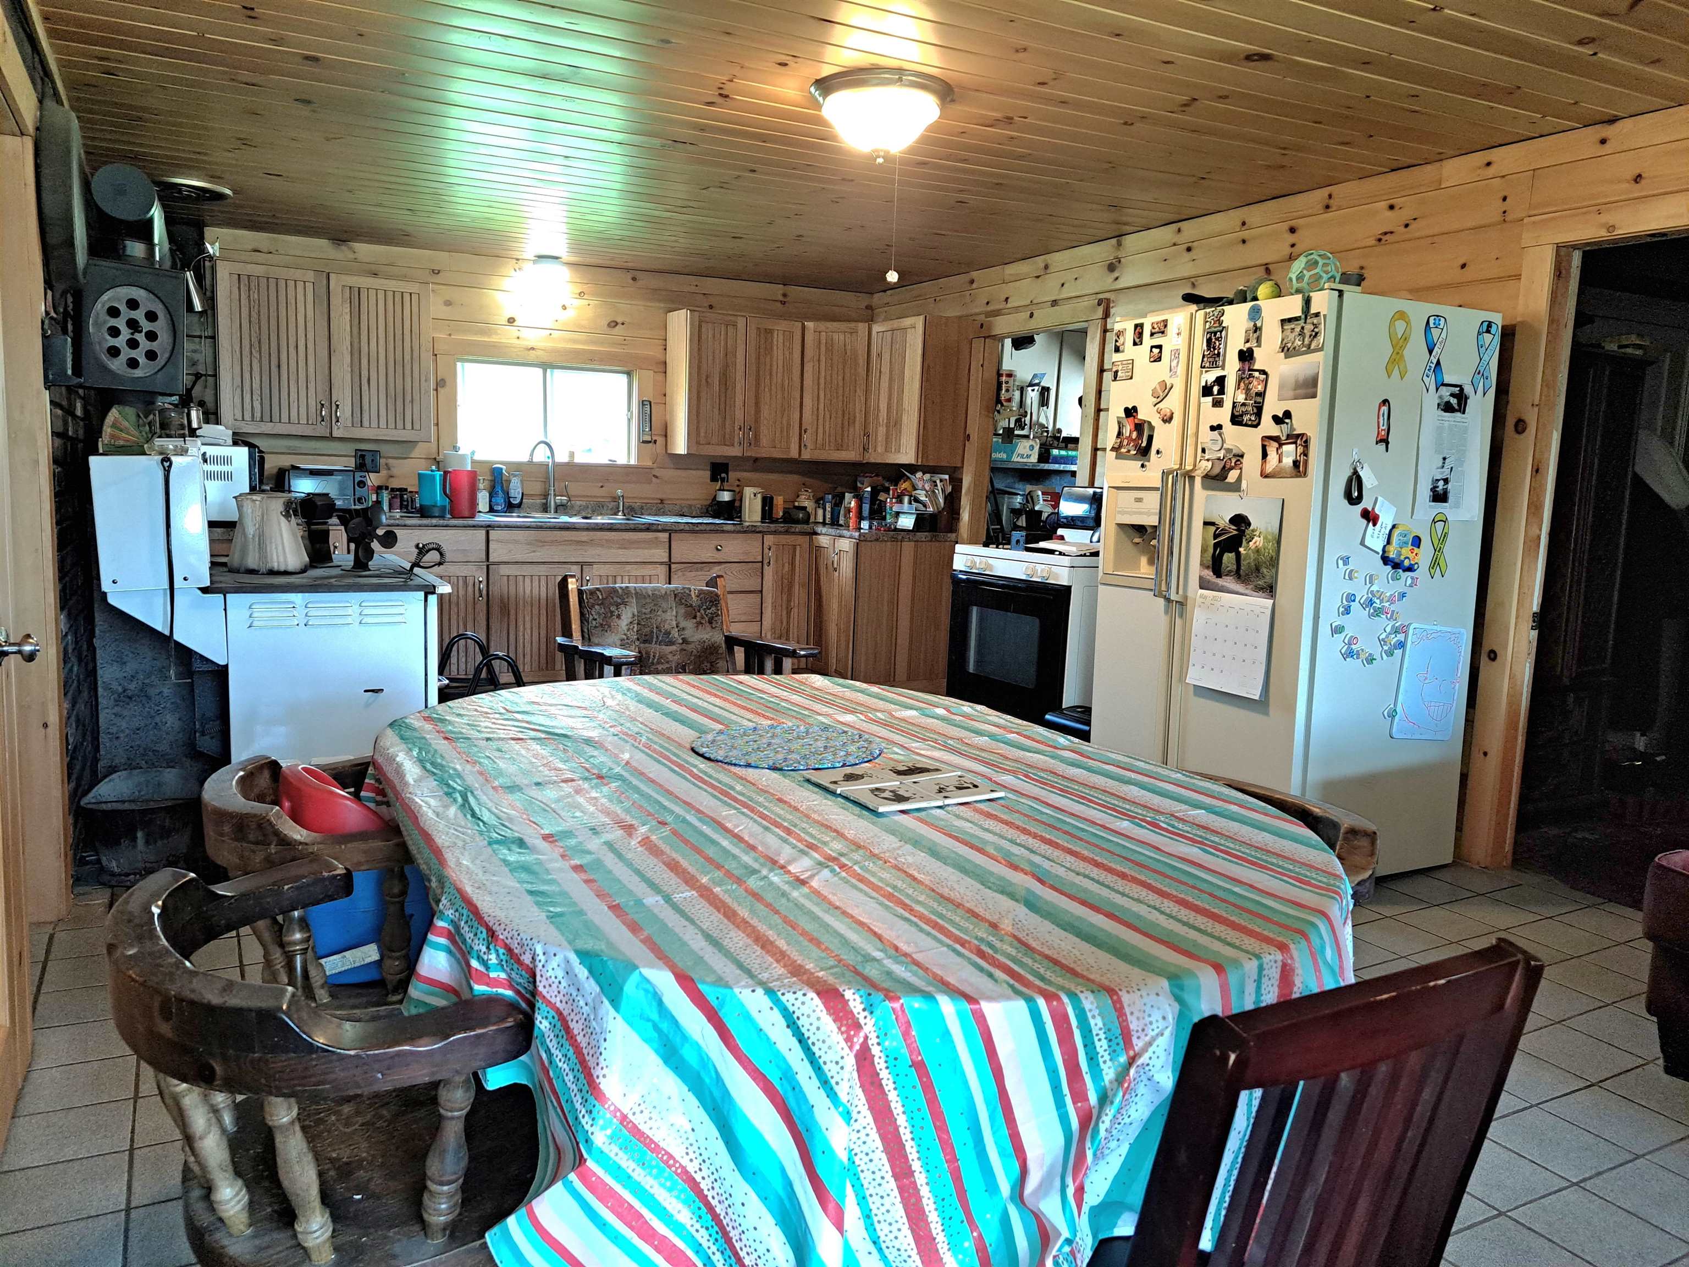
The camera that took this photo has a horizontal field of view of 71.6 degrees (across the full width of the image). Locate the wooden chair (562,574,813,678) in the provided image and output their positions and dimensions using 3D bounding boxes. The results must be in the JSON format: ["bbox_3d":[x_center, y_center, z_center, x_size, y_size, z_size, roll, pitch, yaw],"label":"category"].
[{"bbox_3d":[-0.450,0.302,3.270,0.600,0.890,0.620,-2,8,-30],"label":"wooden chair"}]

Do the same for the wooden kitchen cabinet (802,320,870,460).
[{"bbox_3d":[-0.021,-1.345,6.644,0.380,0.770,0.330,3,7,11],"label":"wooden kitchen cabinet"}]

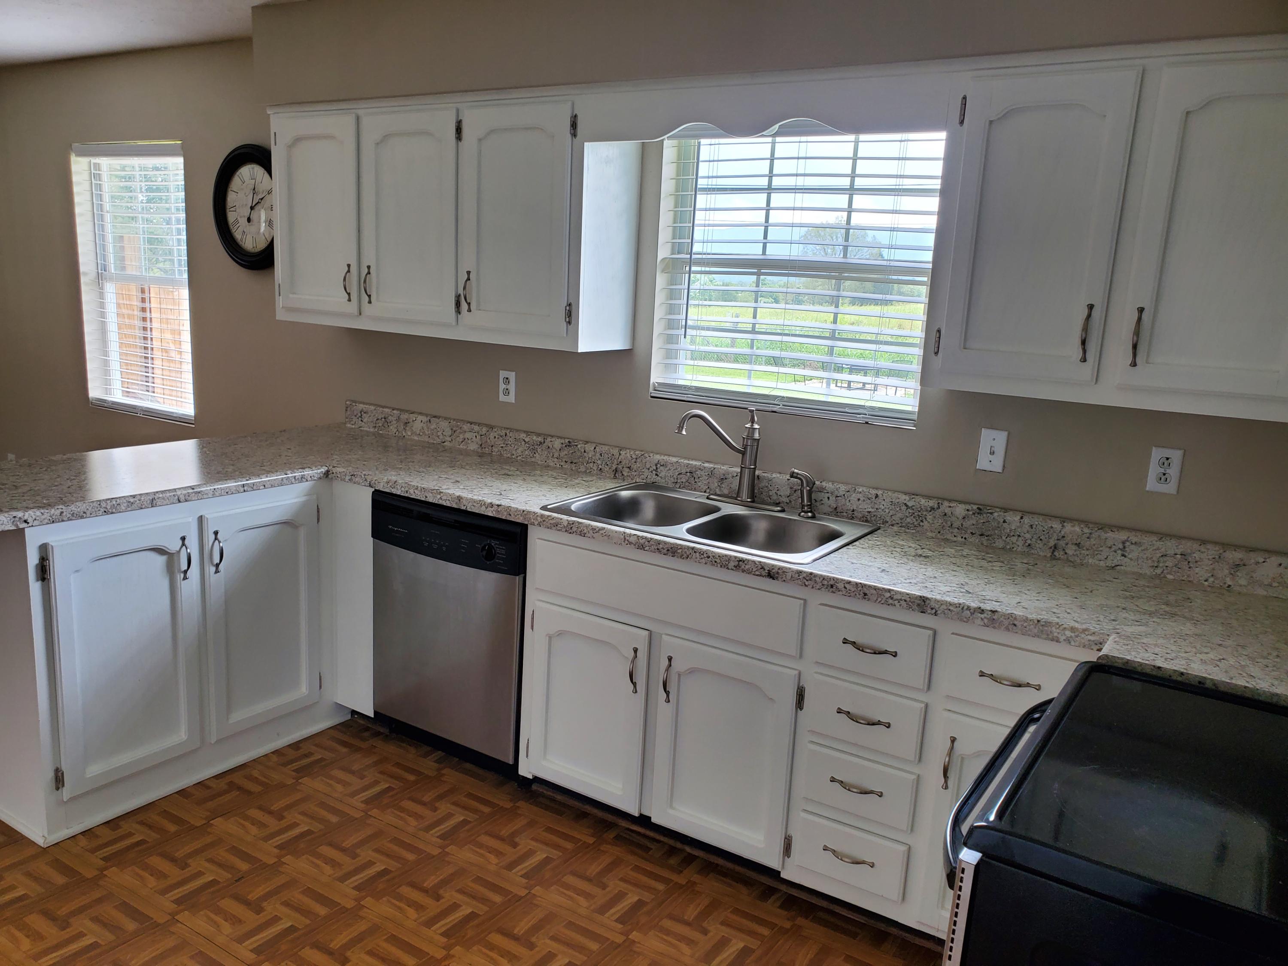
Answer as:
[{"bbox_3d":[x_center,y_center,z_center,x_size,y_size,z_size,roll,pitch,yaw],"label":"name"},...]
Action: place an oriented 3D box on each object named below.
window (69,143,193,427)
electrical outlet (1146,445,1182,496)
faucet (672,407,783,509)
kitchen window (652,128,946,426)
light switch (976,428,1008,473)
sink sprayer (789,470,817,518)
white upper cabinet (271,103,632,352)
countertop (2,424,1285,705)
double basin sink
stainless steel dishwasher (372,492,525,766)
[{"bbox_3d":[-2.497,-0.988,4.772,0.915,1.307,0.055,10,14,31],"label":"window"},{"bbox_3d":[1.319,-0.031,2.448,0.070,0.114,0.008,10,14,31],"label":"electrical outlet"},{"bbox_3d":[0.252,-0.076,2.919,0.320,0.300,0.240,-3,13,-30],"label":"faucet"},{"bbox_3d":[0.454,-0.665,2.961,0.899,0.889,0.100,10,14,31],"label":"kitchen window"},{"bbox_3d":[0.960,-0.089,2.666,0.070,0.115,0.013,10,14,31],"label":"light switch"},{"bbox_3d":[0.470,0.035,2.846,0.100,0.142,0.043,-2,13,-26],"label":"sink sprayer"},{"bbox_3d":[-0.714,-0.908,3.411,1.437,0.759,0.330,10,14,31],"label":"white upper cabinet"},{"bbox_3d":[-0.184,0.174,2.450,3.715,0.043,1.670,10,14,31],"label":"countertop"},{"bbox_3d":[0.191,0.188,2.820,0.842,0.186,0.545,10,14,31],"label":"double basin sink"},{"bbox_3d":[-0.468,0.440,3.281,0.607,0.843,0.612,10,14,31],"label":"stainless steel dishwasher"}]

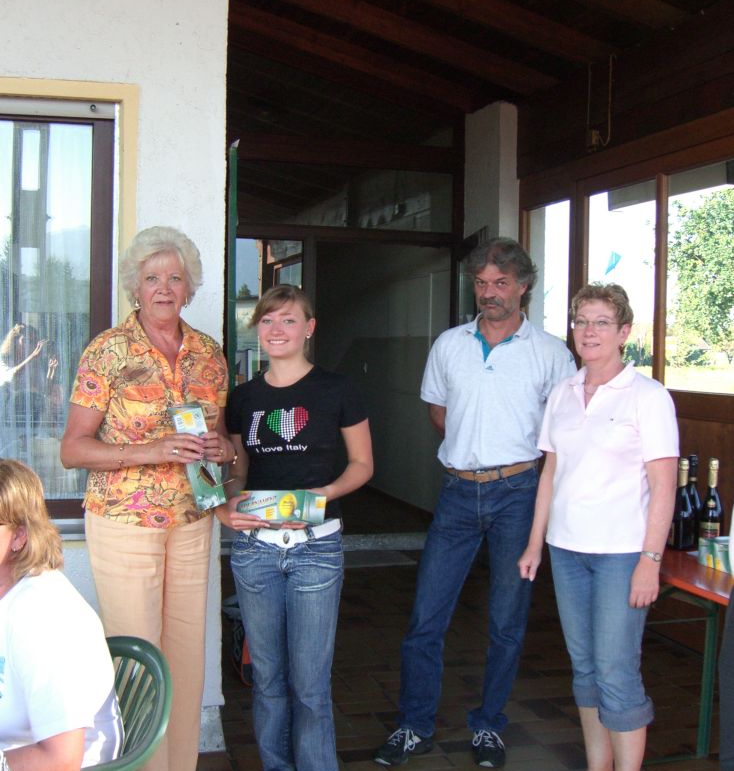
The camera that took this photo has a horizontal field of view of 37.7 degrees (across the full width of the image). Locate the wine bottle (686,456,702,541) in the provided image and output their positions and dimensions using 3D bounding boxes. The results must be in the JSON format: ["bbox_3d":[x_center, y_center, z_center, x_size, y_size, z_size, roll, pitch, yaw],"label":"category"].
[{"bbox_3d":[1.130,0.402,3.720,0.082,0.315,0.082,1,2,17],"label":"wine bottle"}]

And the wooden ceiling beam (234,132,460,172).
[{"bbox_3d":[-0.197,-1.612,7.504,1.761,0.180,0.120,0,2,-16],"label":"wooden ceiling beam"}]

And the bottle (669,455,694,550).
[{"bbox_3d":[1.074,0.405,3.646,0.088,0.312,0.088,1,2,17],"label":"bottle"}]

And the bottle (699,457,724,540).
[{"bbox_3d":[1.187,0.406,3.680,0.088,0.312,0.088,1,2,18],"label":"bottle"}]

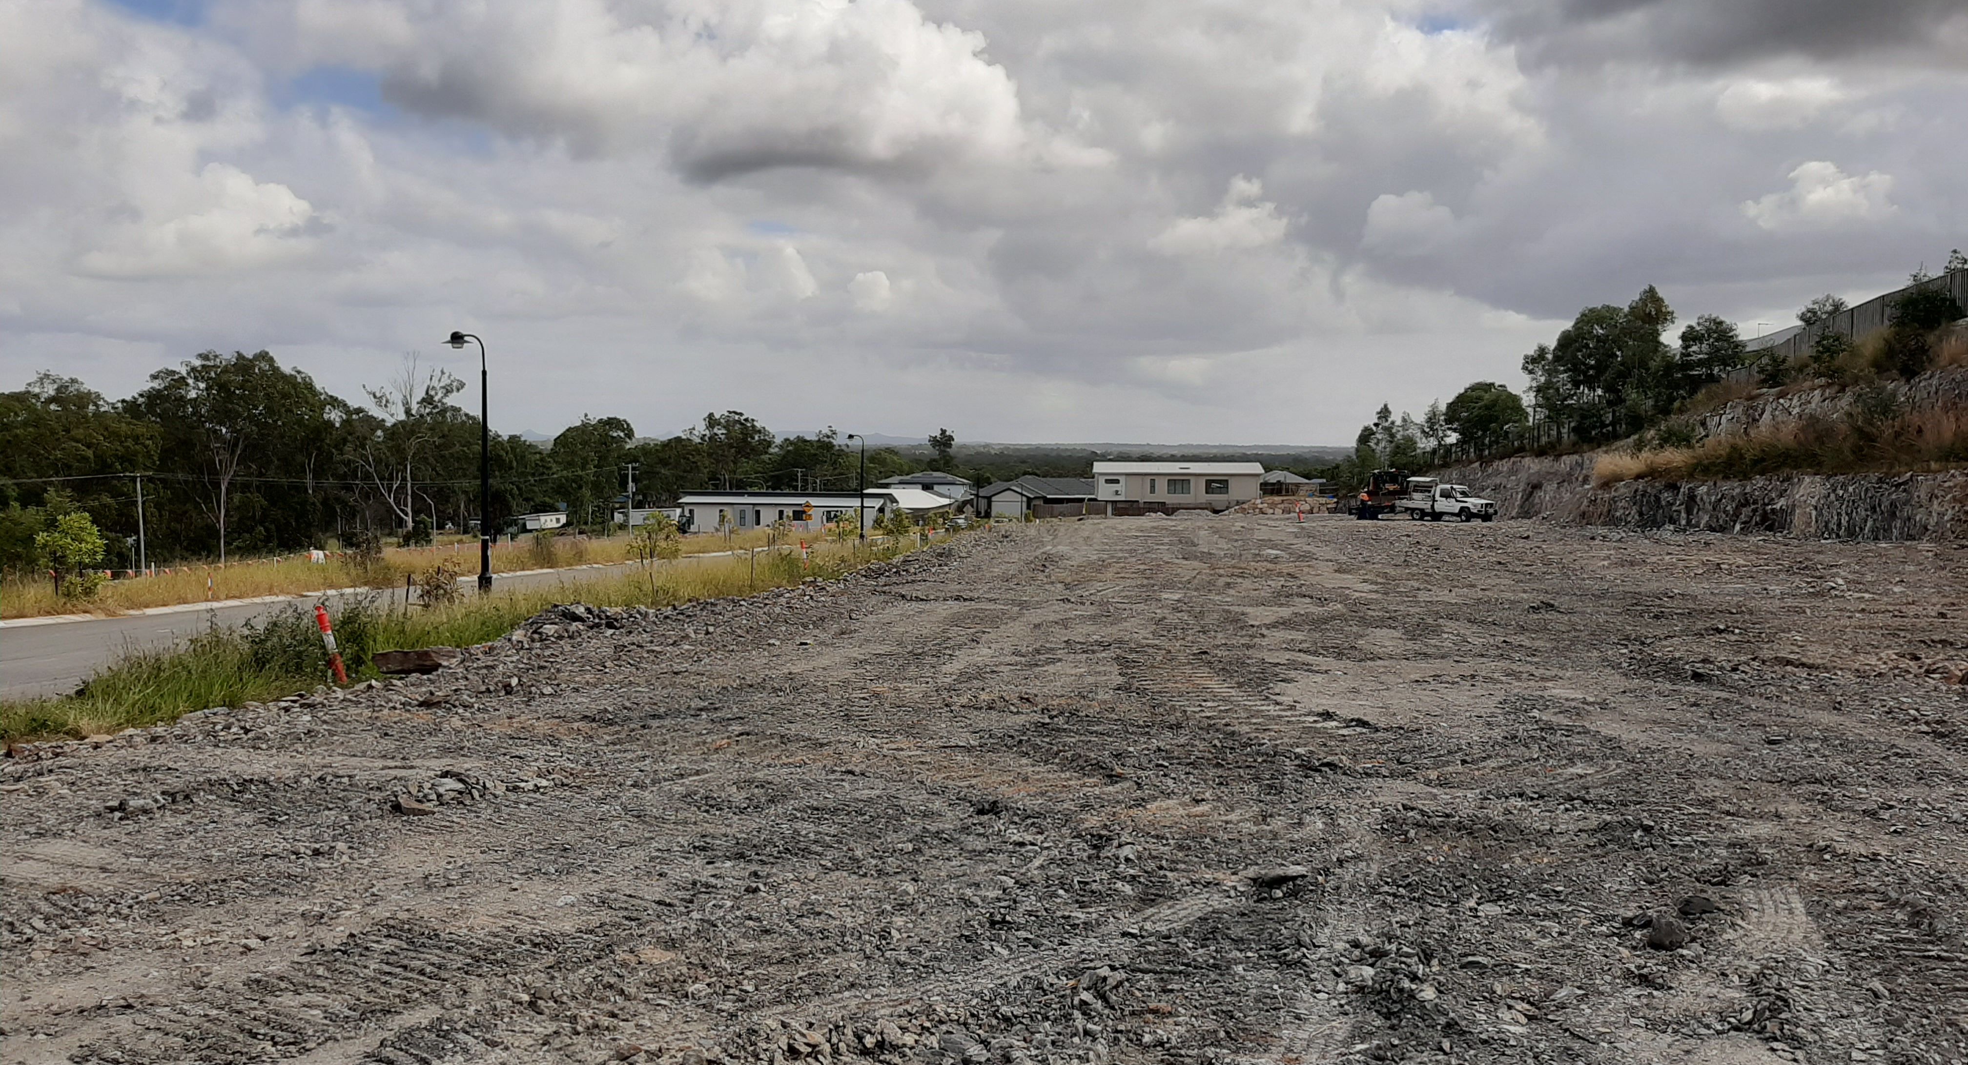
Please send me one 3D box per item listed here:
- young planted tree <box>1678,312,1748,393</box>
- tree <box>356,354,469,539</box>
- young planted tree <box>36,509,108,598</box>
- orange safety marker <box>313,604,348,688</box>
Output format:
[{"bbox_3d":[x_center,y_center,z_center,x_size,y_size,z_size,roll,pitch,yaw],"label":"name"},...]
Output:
[{"bbox_3d":[40.814,-10.006,83.000,3.700,4.300,3.700,0,3,0],"label":"young planted tree"},{"bbox_3d":[-51.885,-7.765,135.000,10.000,16.600,10.000,0,3,0],"label":"tree"},{"bbox_3d":[-20.938,0.454,34.000,1.600,2.050,1.600,0,3,0],"label":"young planted tree"},{"bbox_3d":[-7.735,1.318,17.500,0.130,1.000,0.130,-20,2,0],"label":"orange safety marker"}]

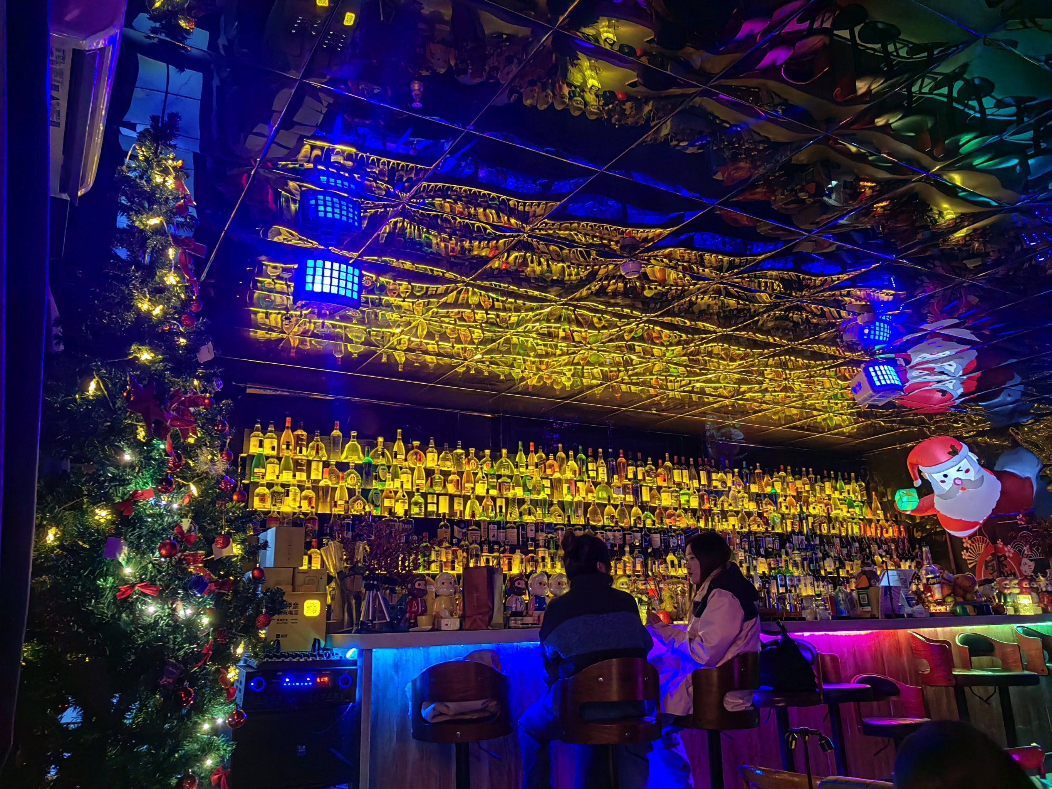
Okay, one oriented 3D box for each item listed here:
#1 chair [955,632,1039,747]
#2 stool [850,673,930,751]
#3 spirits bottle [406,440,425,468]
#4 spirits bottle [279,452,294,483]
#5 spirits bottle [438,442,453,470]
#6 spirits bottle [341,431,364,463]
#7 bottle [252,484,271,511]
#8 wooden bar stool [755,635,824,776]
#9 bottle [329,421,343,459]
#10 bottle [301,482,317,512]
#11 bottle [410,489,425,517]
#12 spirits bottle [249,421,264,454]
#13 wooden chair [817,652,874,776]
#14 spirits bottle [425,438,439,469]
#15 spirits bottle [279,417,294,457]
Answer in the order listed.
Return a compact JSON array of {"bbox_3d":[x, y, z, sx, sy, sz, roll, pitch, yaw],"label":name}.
[{"bbox_3d":[2.865,1.920,4.877,0.390,0.974,0.410,2,-16,-14],"label":"chair"},{"bbox_3d":[1.988,1.897,4.347,0.390,0.783,0.410,0,-16,-7],"label":"stool"},{"bbox_3d":[-0.855,0.465,6.372,0.142,0.218,0.080,7,-18,-29],"label":"spirits bottle"},{"bbox_3d":[-1.665,0.482,5.727,0.087,0.270,0.087,8,-18,-29],"label":"spirits bottle"},{"bbox_3d":[-0.643,0.499,6.556,0.105,0.229,0.080,7,-18,-30],"label":"spirits bottle"},{"bbox_3d":[-1.294,0.394,6.127,0.158,0.245,0.100,7,-18,-29],"label":"spirits bottle"},{"bbox_3d":[-1.747,0.660,5.434,0.095,0.206,0.075,8,-18,-29],"label":"bottle"},{"bbox_3d":[1.259,1.702,3.956,0.390,0.987,0.410,-9,-17,25],"label":"wooden bar stool"},{"bbox_3d":[-1.413,0.341,6.125,0.083,0.298,0.083,8,-18,-29],"label":"bottle"},{"bbox_3d":[-1.478,0.690,5.587,0.092,0.213,0.075,8,-18,-29],"label":"bottle"},{"bbox_3d":[-0.787,0.784,5.975,0.090,0.220,0.078,8,-18,-29],"label":"bottle"},{"bbox_3d":[-1.929,0.310,5.888,0.088,0.249,0.088,7,-18,-30],"label":"spirits bottle"},{"bbox_3d":[1.609,1.793,4.206,0.410,0.905,0.420,-14,-20,37],"label":"wooden chair"},{"bbox_3d":[-0.744,0.459,6.493,0.088,0.247,0.088,8,-18,-29],"label":"spirits bottle"},{"bbox_3d":[-1.728,0.307,5.945,0.088,0.292,0.088,8,-18,-29],"label":"spirits bottle"}]

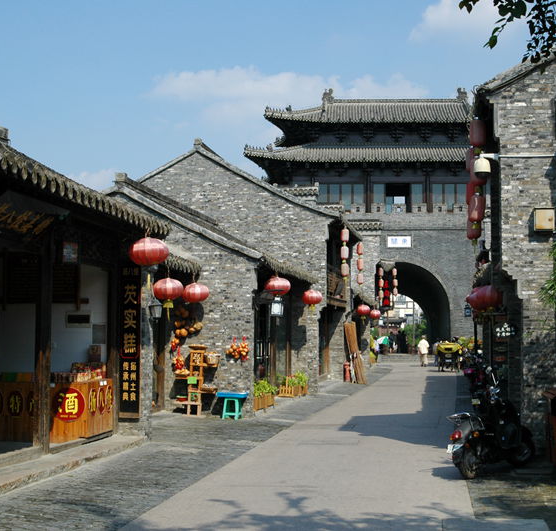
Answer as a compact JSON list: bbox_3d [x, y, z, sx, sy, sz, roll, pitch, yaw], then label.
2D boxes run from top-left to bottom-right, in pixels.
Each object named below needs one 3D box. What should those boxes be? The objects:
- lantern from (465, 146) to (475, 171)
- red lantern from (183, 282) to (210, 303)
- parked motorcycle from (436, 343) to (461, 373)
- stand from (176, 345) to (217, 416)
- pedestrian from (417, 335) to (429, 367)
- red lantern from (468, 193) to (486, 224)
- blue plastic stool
[{"bbox_3d":[3.050,-1.671,14.600,0.225,0.380,0.225,-1,-5,10],"label":"lantern"},{"bbox_3d":[-1.504,0.502,17.200,0.510,0.375,0.510,0,-5,0],"label":"red lantern"},{"bbox_3d":[7.761,4.166,42.300,1.050,1.300,2.100,-1,-5,10],"label":"parked motorcycle"},{"bbox_3d":[-1.570,2.215,17.950,0.750,1.380,0.450,-1,-5,10],"label":"stand"},{"bbox_3d":[7.520,4.434,48.500,0.550,1.680,0.350,-1,-5,10],"label":"pedestrian"},{"bbox_3d":[2.721,-0.786,12.700,0.235,0.390,0.235,-1,-5,10],"label":"red lantern"},{"bbox_3d":[-0.867,2.647,17.750,0.580,0.530,0.450,-1,-5,10],"label":"blue plastic stool"}]

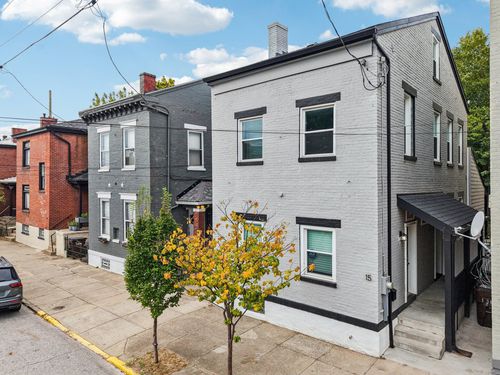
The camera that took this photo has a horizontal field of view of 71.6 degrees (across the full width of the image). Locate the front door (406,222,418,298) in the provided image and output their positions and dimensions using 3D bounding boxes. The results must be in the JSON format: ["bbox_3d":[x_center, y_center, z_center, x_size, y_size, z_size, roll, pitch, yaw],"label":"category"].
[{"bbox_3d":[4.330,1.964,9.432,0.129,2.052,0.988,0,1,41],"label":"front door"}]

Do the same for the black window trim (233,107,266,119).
[{"bbox_3d":[0.019,-2.084,9.787,1.188,0.181,0.100,0,1,41],"label":"black window trim"}]

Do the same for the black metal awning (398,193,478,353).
[{"bbox_3d":[5.464,1.891,9.758,1.201,3.542,4.256,0,1,41],"label":"black metal awning"}]

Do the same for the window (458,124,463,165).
[{"bbox_3d":[8.597,-1.726,14.227,0.120,1.606,0.977,0,1,41],"label":"window"}]

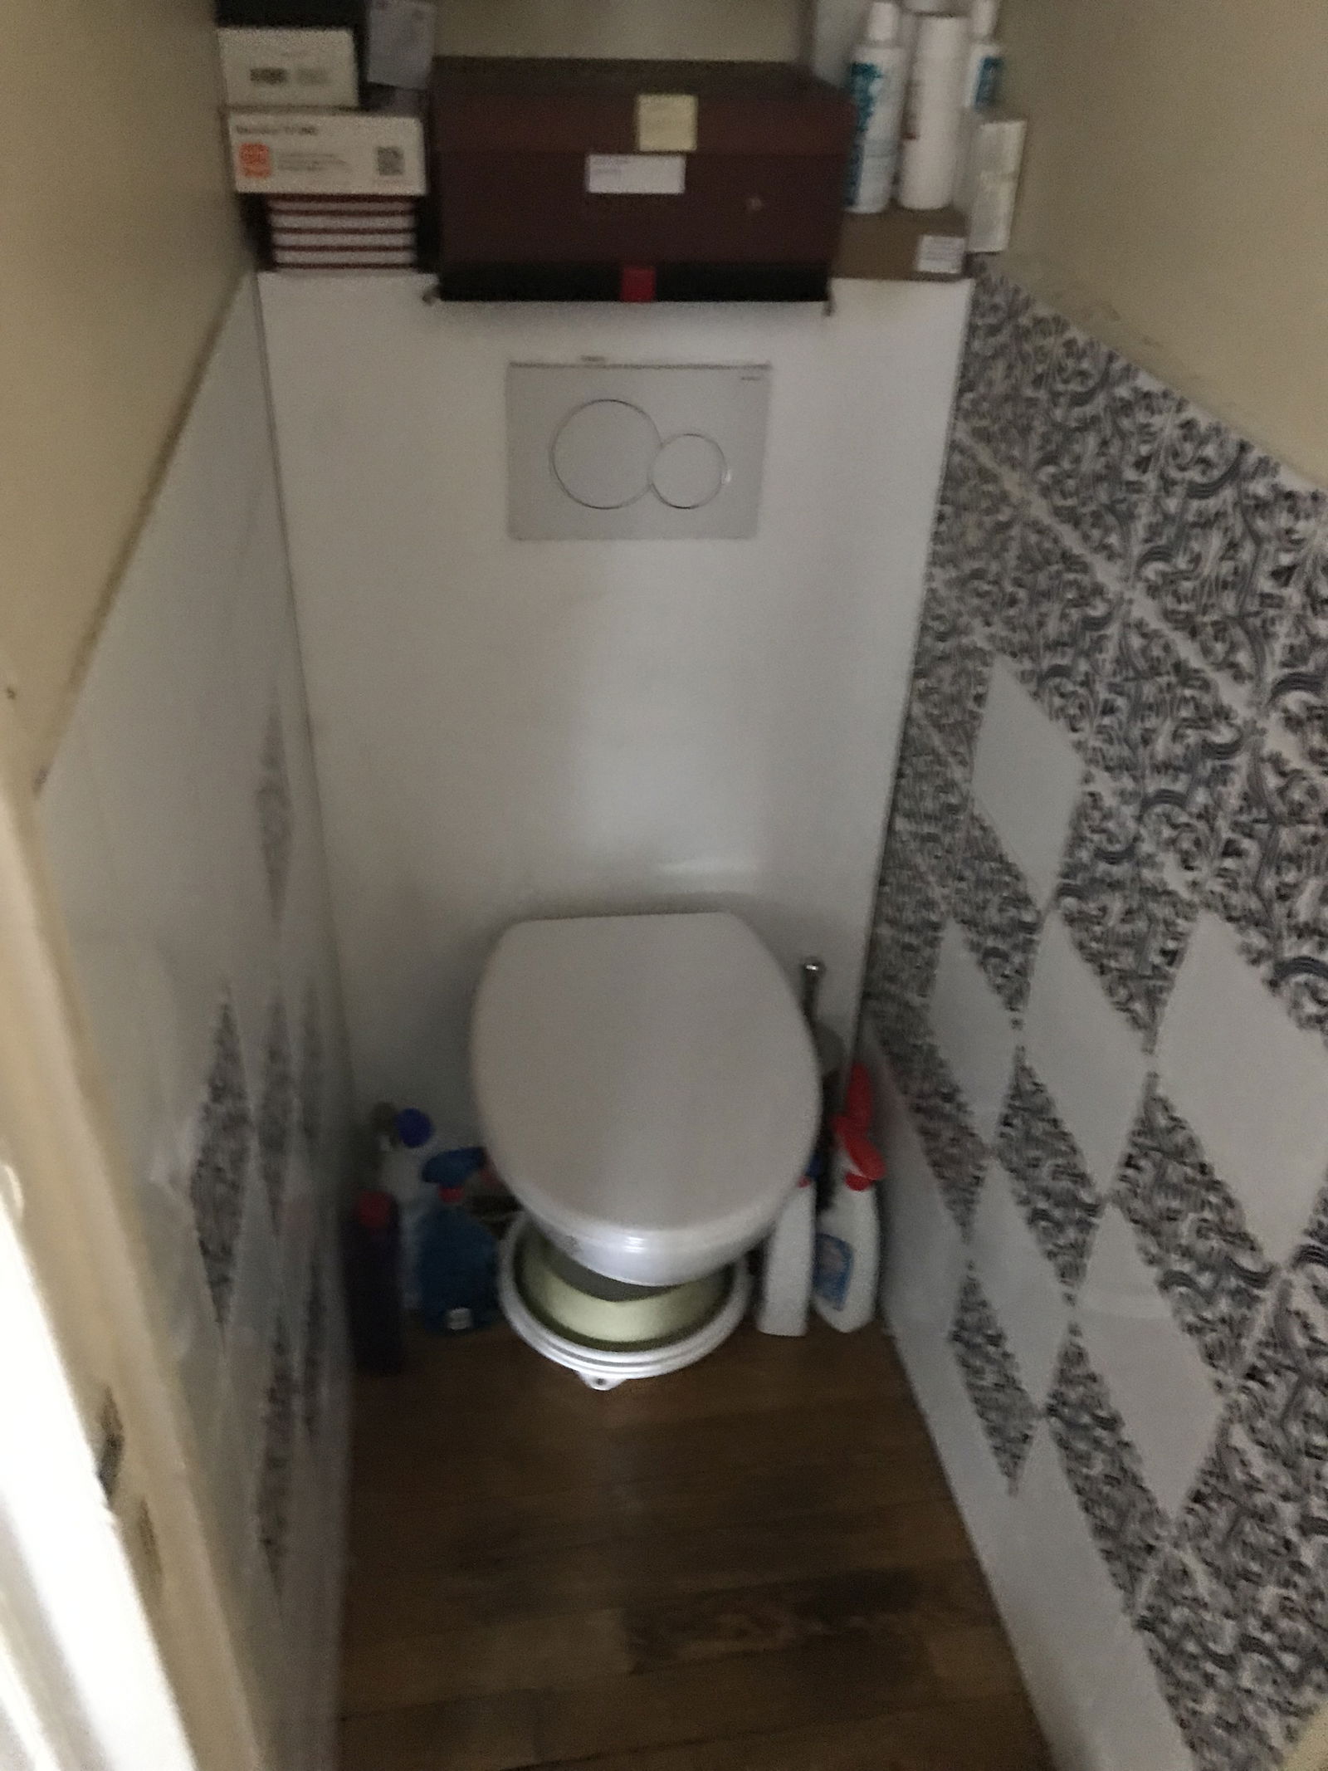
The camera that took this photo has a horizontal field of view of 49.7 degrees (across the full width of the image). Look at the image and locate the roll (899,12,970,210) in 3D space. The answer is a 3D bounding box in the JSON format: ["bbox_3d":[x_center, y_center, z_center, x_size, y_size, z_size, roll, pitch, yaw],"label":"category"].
[{"bbox_3d":[0.245,-0.699,1.295,0.052,0.155,0.052,-3,34,-9],"label":"roll"}]

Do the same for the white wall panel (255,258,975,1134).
[{"bbox_3d":[-0.054,-0.075,1.614,0.642,1.150,0.030,-3,34,-9],"label":"white wall panel"}]

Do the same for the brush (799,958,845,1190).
[{"bbox_3d":[0.168,0.273,1.794,0.098,0.445,0.098,-3,34,-9],"label":"brush"}]

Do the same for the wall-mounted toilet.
[{"bbox_3d":[-0.030,0.349,1.602,0.355,0.455,0.510,-3,35,-8],"label":"wall-mounted toilet"}]

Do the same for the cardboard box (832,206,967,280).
[{"bbox_3d":[0.198,-0.630,1.378,0.138,0.057,0.160,-3,34,-9],"label":"cardboard box"}]

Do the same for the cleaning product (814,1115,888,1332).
[{"bbox_3d":[0.224,0.416,1.763,0.058,0.268,0.105,-20,41,-29],"label":"cleaning product"}]

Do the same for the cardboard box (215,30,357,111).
[{"bbox_3d":[-0.318,-0.710,1.233,0.108,0.056,0.130,-3,35,-8],"label":"cardboard box"}]

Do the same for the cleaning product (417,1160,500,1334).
[{"bbox_3d":[-0.247,0.418,1.709,0.100,0.270,0.065,-8,35,-15],"label":"cleaning product"}]

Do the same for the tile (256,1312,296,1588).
[{"bbox_3d":[-0.302,0.436,1.110,0.010,0.141,0.188,-3,35,-8],"label":"tile"}]

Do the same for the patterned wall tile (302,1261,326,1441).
[{"bbox_3d":[-0.316,0.411,1.287,0.010,0.142,0.195,-3,34,-9],"label":"patterned wall tile"}]

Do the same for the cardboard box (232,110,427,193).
[{"bbox_3d":[-0.288,-0.649,1.254,0.157,0.060,0.160,-3,34,-9],"label":"cardboard box"}]

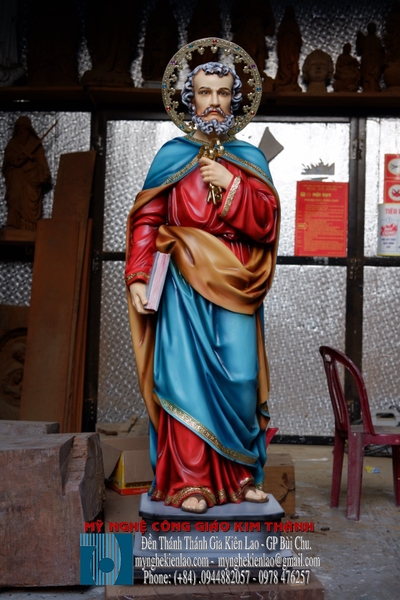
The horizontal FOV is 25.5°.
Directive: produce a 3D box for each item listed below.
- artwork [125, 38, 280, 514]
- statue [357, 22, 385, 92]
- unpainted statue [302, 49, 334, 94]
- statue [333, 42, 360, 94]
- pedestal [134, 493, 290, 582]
[{"bbox_3d":[0.009,-0.083,3.120,0.551,1.681,0.420,2,-3,-1],"label":"artwork"},{"bbox_3d":[1.235,-1.750,6.400,0.203,0.530,0.170,2,-3,-1],"label":"statue"},{"bbox_3d":[0.859,-1.651,6.400,0.232,0.348,0.230,2,-3,-1],"label":"unpainted statue"},{"bbox_3d":[1.061,-1.677,6.400,0.203,0.383,0.190,2,-3,-1],"label":"statue"},{"bbox_3d":[0.036,0.837,3.176,0.525,0.216,0.445,1,-2,-3],"label":"pedestal"}]

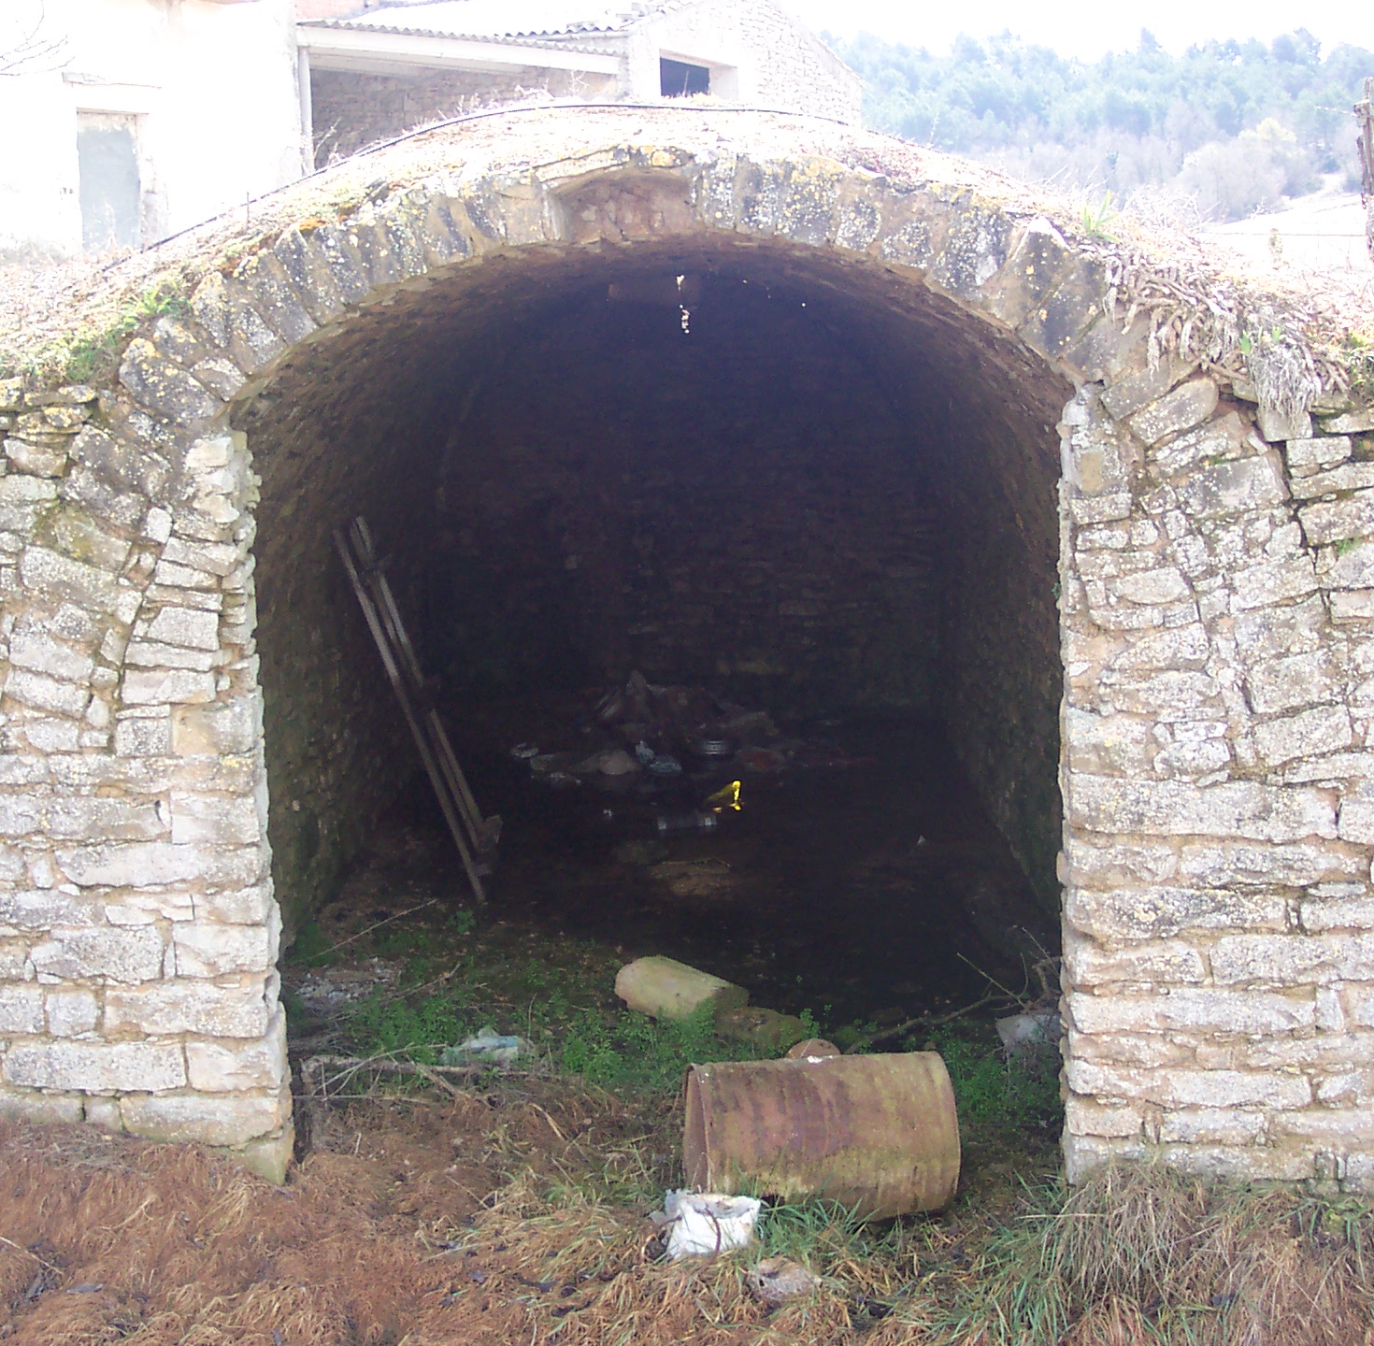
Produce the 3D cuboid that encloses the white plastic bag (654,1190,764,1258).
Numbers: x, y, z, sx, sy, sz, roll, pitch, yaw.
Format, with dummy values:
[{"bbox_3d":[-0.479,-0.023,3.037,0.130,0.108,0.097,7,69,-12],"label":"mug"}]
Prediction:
[{"bbox_3d":[0.067,1.862,7.200,0.340,0.170,0.210,-2,9,-10],"label":"white plastic bag"}]

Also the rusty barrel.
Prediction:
[{"bbox_3d":[0.464,1.655,7.550,0.875,0.575,0.575,-2,9,-9],"label":"rusty barrel"}]

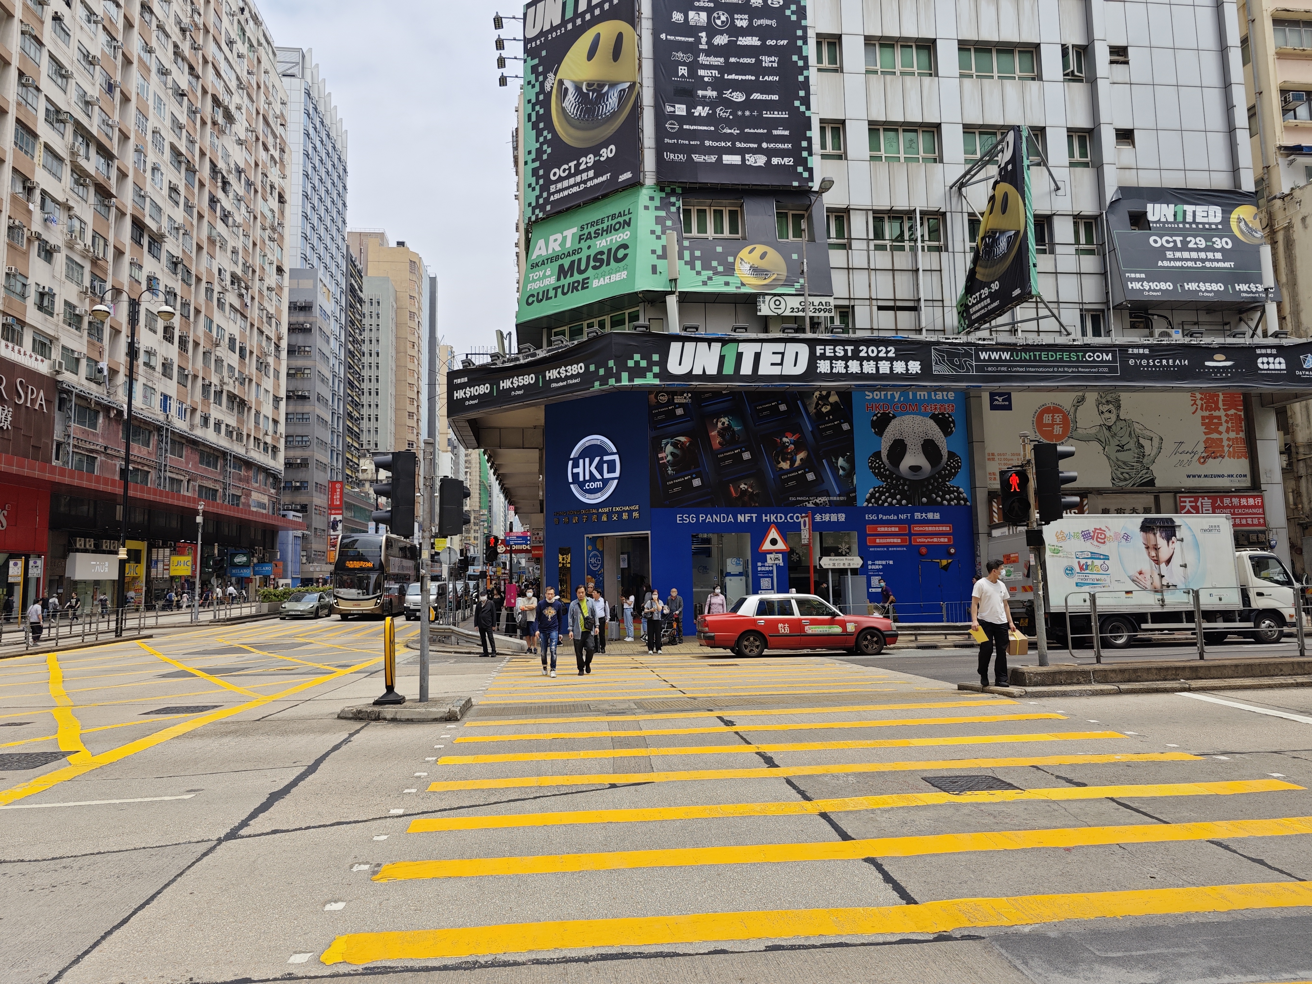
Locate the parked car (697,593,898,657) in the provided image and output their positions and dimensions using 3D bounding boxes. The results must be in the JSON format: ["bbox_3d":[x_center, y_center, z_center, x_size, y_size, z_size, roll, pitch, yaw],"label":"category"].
[{"bbox_3d":[3.347,3.123,21.070,4.690,1.530,1.700,-1,-6,-5],"label":"parked car"}]

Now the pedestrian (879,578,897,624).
[{"bbox_3d":[6.637,3.298,24.777,0.520,1.625,0.460,0,-6,-10],"label":"pedestrian"}]

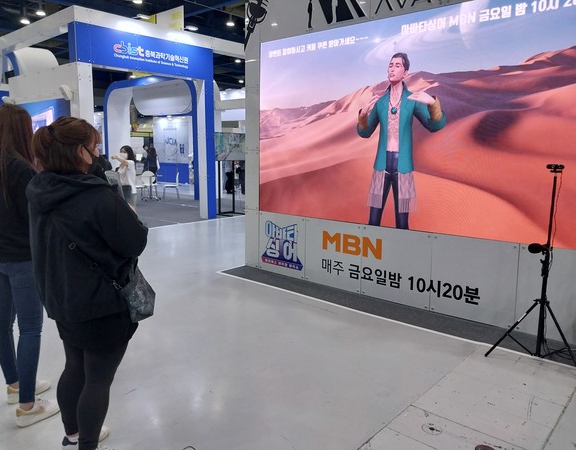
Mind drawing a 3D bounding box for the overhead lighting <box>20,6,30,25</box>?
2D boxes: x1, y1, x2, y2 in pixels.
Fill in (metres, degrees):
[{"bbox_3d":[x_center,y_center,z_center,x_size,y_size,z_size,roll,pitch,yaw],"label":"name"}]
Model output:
[{"bbox_3d":[-13.687,-10.908,23.500,0.440,0.720,0.440,8,12,41],"label":"overhead lighting"}]

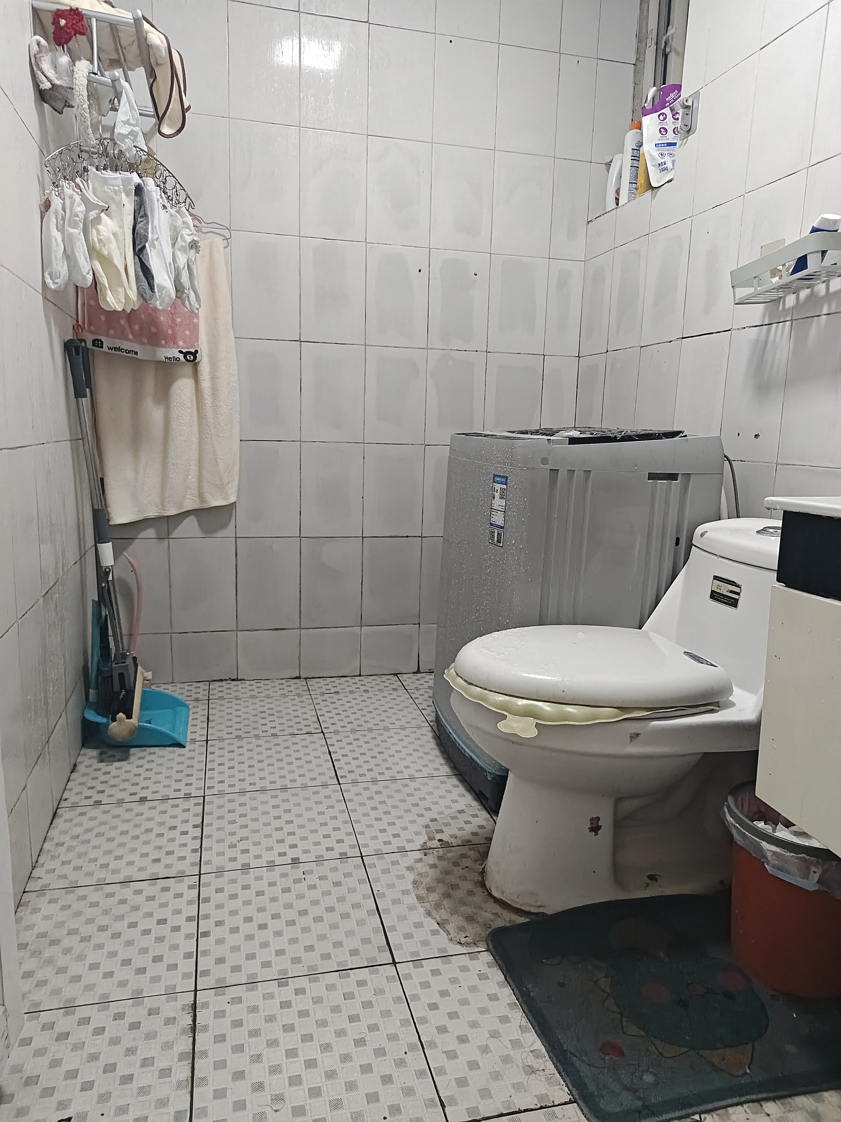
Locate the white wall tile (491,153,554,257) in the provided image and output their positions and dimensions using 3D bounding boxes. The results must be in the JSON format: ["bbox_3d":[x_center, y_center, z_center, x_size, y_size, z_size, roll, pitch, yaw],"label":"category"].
[{"bbox_3d":[0.324,-1.123,2.360,0.199,0.299,0.010,-1,10,-14],"label":"white wall tile"}]

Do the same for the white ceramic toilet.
[{"bbox_3d":[0.406,0.263,1.418,0.740,0.655,0.400,-1,11,-14],"label":"white ceramic toilet"}]

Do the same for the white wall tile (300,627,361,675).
[{"bbox_3d":[-0.296,0.301,2.467,0.199,0.168,0.010,-1,10,-14],"label":"white wall tile"}]

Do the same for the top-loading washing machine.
[{"bbox_3d":[0.355,0.089,1.874,0.520,0.835,0.530,-1,11,-14],"label":"top-loading washing machine"}]

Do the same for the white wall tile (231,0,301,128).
[{"bbox_3d":[-0.442,-1.403,2.113,0.200,0.300,0.010,-1,11,-14],"label":"white wall tile"}]

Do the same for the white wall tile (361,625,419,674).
[{"bbox_3d":[-0.103,0.298,2.521,0.198,0.167,0.011,-1,10,-14],"label":"white wall tile"}]

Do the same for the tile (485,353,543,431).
[{"bbox_3d":[0.307,-0.532,2.472,0.200,0.301,0.010,-1,11,-14],"label":"tile"}]

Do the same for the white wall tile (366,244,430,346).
[{"bbox_3d":[-0.072,-0.822,2.321,0.198,0.299,0.011,-1,10,-14],"label":"white wall tile"}]

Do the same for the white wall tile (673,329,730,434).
[{"bbox_3d":[0.708,-0.412,1.877,0.010,0.300,0.195,-1,11,-15],"label":"white wall tile"}]

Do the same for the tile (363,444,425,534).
[{"bbox_3d":[-0.088,-0.229,2.427,0.198,0.299,0.011,-1,10,-14],"label":"tile"}]

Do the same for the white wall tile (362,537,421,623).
[{"bbox_3d":[-0.097,0.067,2.479,0.200,0.301,0.010,-1,11,-14],"label":"white wall tile"}]

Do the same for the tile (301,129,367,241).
[{"bbox_3d":[-0.258,-1.114,2.219,0.199,0.299,0.010,-1,10,-14],"label":"tile"}]

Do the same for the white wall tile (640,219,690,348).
[{"bbox_3d":[0.663,-0.743,2.011,0.010,0.300,0.200,-1,11,-15],"label":"white wall tile"}]

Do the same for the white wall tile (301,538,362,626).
[{"bbox_3d":[-0.291,0.070,2.428,0.200,0.300,0.010,-1,11,-14],"label":"white wall tile"}]

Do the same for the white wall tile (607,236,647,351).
[{"bbox_3d":[0.613,-0.777,2.193,0.010,0.300,0.195,-1,11,-15],"label":"white wall tile"}]

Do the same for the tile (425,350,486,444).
[{"bbox_3d":[0.114,-0.527,2.416,0.199,0.300,0.010,-1,10,-14],"label":"tile"}]

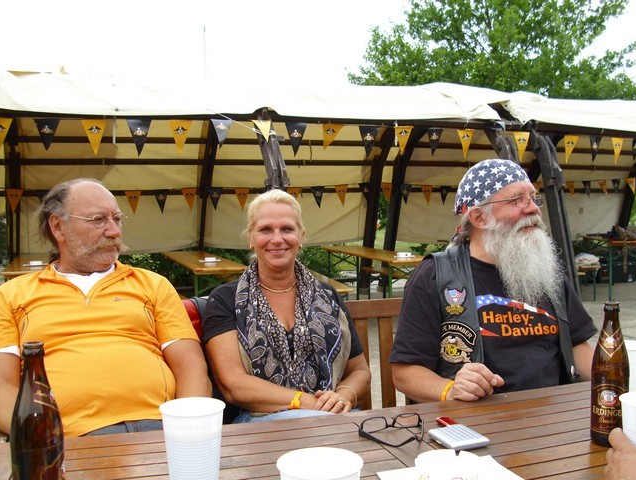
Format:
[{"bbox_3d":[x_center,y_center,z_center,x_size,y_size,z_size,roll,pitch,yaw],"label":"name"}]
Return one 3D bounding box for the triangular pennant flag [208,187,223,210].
[{"bbox_3d":[-1.324,-0.526,8.400,0.200,0.300,0.020,-1,2,-18],"label":"triangular pennant flag"}]

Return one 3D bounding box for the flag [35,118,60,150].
[{"bbox_3d":[-2.140,-0.826,5.119,0.200,0.270,0.020,-1,3,-12],"label":"flag"}]

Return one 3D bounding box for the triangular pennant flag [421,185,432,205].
[{"bbox_3d":[1.625,-0.656,9.600,0.200,0.300,0.020,-1,2,-19],"label":"triangular pennant flag"}]

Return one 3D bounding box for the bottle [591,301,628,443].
[{"bbox_3d":[0.554,0.249,1.217,0.068,0.262,0.068,1,3,26],"label":"bottle"}]

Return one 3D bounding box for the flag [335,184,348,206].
[{"bbox_3d":[0.337,-0.612,9.000,0.200,0.300,0.020,-1,2,-19],"label":"flag"}]

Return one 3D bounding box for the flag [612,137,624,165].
[{"bbox_3d":[3.335,-0.980,7.193,0.200,0.290,0.020,-2,4,-26],"label":"flag"}]

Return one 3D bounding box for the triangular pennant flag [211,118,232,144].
[{"bbox_3d":[-0.805,-0.880,5.400,0.200,0.290,0.030,-1,17,-16],"label":"triangular pennant flag"}]

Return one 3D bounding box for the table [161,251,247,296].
[{"bbox_3d":[-1.231,0.584,6.766,0.500,0.770,2.200,-1,3,-21],"label":"table"}]

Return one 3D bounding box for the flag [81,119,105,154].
[{"bbox_3d":[-1.792,-0.817,5.191,0.200,0.290,0.020,-1,3,-13],"label":"flag"}]

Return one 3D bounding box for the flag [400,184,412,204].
[{"bbox_3d":[1.292,-0.653,9.500,0.200,0.300,0.020,-1,2,-19],"label":"flag"}]

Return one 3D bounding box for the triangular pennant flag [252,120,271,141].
[{"bbox_3d":[-0.453,-0.924,5.546,0.195,0.295,0.015,-2,-39,-21],"label":"triangular pennant flag"}]

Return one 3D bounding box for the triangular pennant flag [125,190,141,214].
[{"bbox_3d":[-2.327,-0.467,8.160,0.200,0.290,0.020,-1,3,-9],"label":"triangular pennant flag"}]

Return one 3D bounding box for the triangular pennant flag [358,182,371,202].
[{"bbox_3d":[0.653,-0.645,8.996,0.200,0.290,0.020,-1,3,-23],"label":"triangular pennant flag"}]

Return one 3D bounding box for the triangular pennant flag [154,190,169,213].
[{"bbox_3d":[-1.977,-0.481,8.200,0.200,0.300,0.020,-1,2,-18],"label":"triangular pennant flag"}]

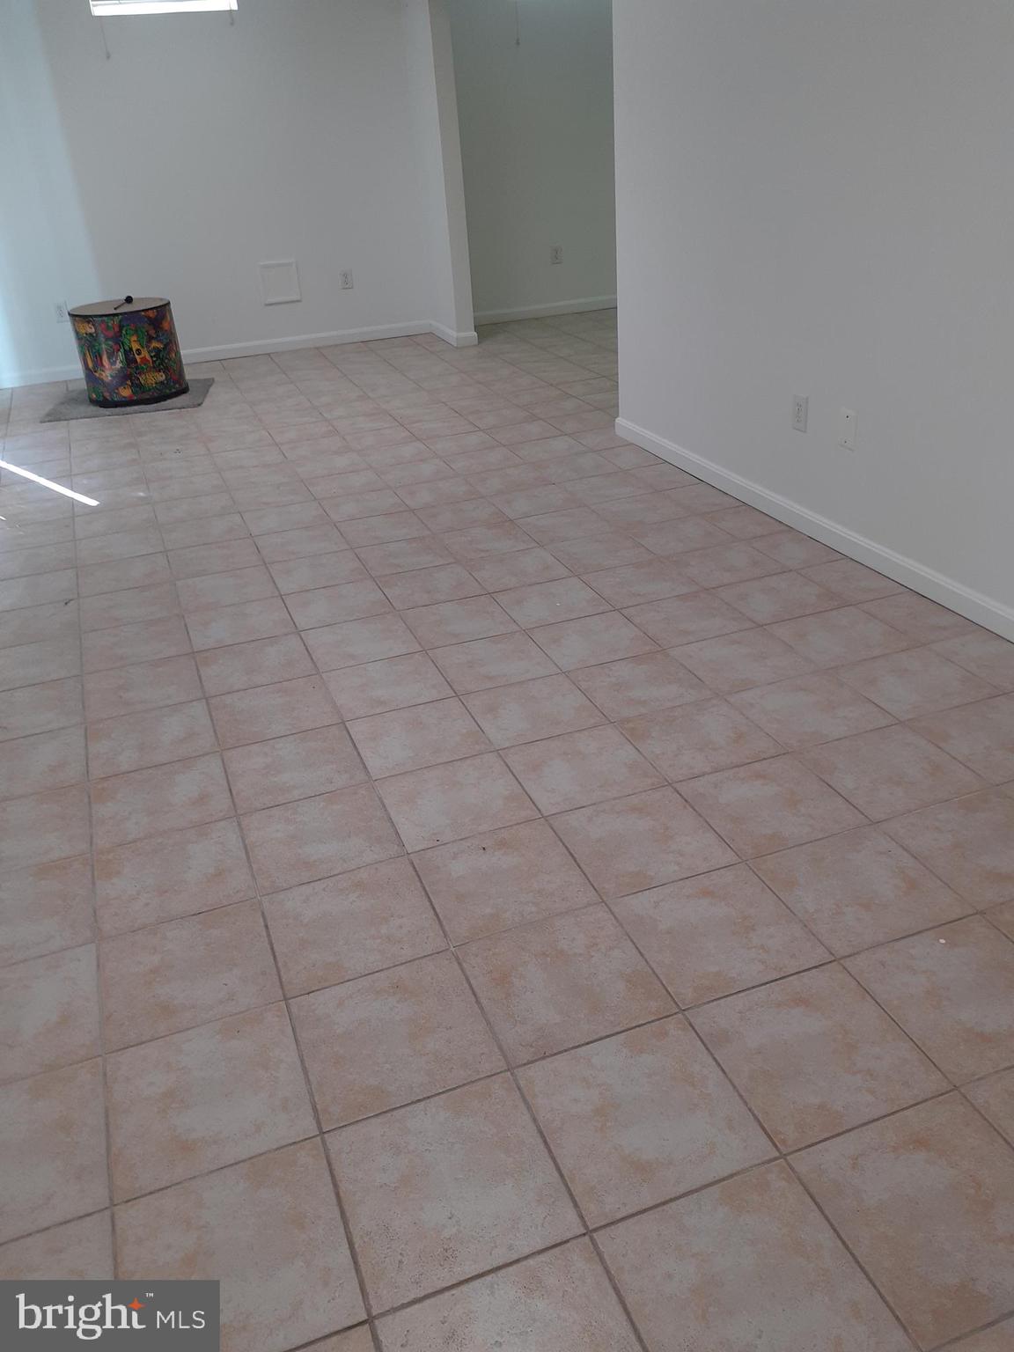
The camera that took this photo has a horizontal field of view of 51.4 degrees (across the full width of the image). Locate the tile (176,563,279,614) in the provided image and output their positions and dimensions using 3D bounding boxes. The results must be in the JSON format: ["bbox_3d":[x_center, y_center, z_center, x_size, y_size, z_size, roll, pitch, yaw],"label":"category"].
[{"bbox_3d":[-0.953,-0.298,3.593,0.308,0.010,0.305,-13,29,-17],"label":"tile"}]

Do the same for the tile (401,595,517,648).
[{"bbox_3d":[-0.148,-0.166,3.204,0.303,0.010,0.303,-13,29,-16],"label":"tile"}]

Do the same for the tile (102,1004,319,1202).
[{"bbox_3d":[-0.485,0.679,1.709,0.308,0.010,0.305,-13,29,-17],"label":"tile"}]

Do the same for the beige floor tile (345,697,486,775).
[{"bbox_3d":[-0.221,0.155,2.617,0.305,0.012,0.302,-13,30,-17],"label":"beige floor tile"}]

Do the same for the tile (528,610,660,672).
[{"bbox_3d":[0.250,-0.101,3.024,0.302,0.010,0.297,-13,29,-17],"label":"tile"}]

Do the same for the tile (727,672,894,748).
[{"bbox_3d":[0.747,0.088,2.615,0.302,0.010,0.297,-13,29,-17],"label":"tile"}]

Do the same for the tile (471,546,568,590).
[{"bbox_3d":[0.030,-0.367,3.606,0.308,0.010,0.305,-13,29,-17],"label":"tile"}]

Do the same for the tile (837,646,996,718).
[{"bbox_3d":[1.044,0.020,2.740,0.305,0.010,0.294,-13,30,-17],"label":"tile"}]

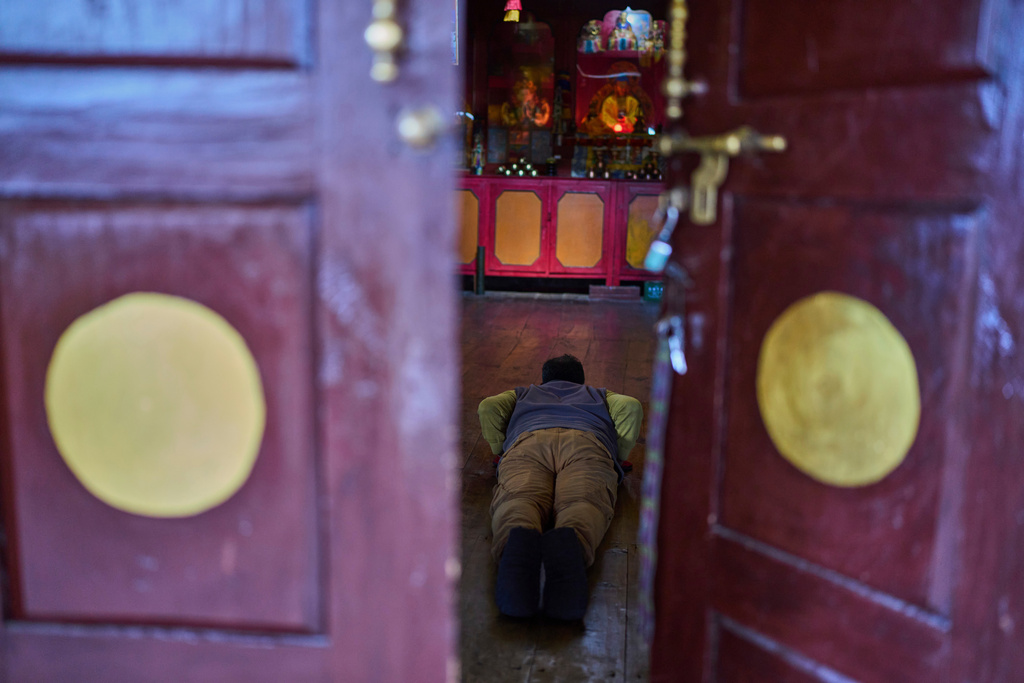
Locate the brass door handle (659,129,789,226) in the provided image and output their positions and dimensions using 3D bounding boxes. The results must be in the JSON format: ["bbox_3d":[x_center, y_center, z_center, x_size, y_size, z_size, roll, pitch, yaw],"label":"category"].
[{"bbox_3d":[0.274,-0.215,1.296,0.050,0.115,0.195,-5,11,-33],"label":"brass door handle"}]

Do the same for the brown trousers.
[{"bbox_3d":[0.127,0.416,2.920,0.400,0.220,0.900,2,9,5],"label":"brown trousers"}]

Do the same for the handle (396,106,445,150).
[{"bbox_3d":[-0.087,-0.203,0.946,0.045,0.042,0.042,2,9,4],"label":"handle"}]

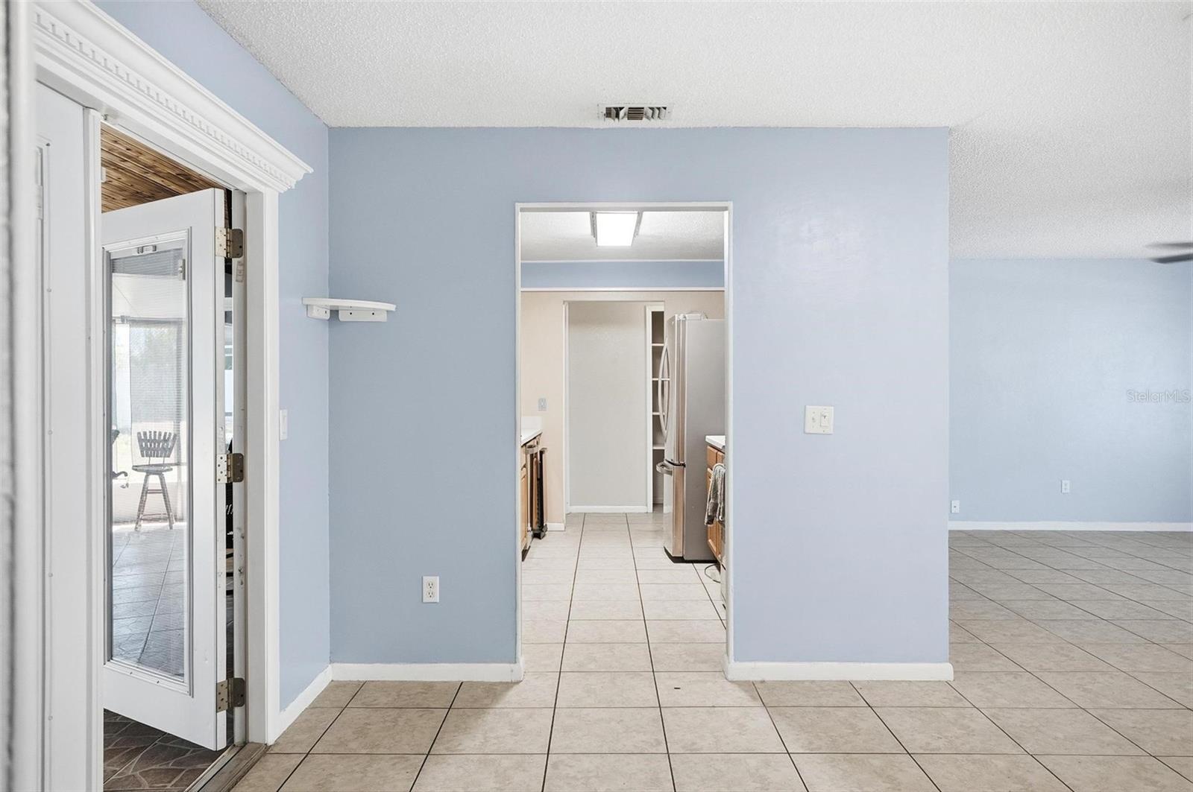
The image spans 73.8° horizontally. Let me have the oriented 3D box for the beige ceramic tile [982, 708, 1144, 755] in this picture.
[{"bbox_3d":[1.729,1.254,2.968,0.415,0.010,0.406,0,0,0],"label":"beige ceramic tile"}]

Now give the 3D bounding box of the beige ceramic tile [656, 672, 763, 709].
[{"bbox_3d":[0.467,1.252,3.376,0.413,0.010,0.400,0,1,1],"label":"beige ceramic tile"}]

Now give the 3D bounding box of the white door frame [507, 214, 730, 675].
[{"bbox_3d":[0.124,0.204,3.531,0.949,2.087,0.120,0,0,0],"label":"white door frame"}]

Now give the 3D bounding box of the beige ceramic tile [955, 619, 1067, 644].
[{"bbox_3d":[2.154,1.239,4.162,0.413,0.010,0.400,0,1,1],"label":"beige ceramic tile"}]

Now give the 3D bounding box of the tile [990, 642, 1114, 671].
[{"bbox_3d":[2.164,1.248,3.782,0.425,0.010,0.402,0,0,0],"label":"tile"}]

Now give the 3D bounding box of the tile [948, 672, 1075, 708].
[{"bbox_3d":[1.727,1.249,3.365,0.413,0.010,0.400,0,1,1],"label":"tile"}]

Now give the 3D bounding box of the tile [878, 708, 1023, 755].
[{"bbox_3d":[1.299,1.245,2.952,0.414,0.010,0.402,0,0,1],"label":"tile"}]

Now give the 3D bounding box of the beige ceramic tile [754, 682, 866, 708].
[{"bbox_3d":[0.890,1.253,3.329,0.418,0.010,0.295,0,0,0],"label":"beige ceramic tile"}]

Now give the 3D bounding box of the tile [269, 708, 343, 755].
[{"bbox_3d":[-1.082,1.257,2.985,0.155,0.010,0.405,0,0,0],"label":"tile"}]

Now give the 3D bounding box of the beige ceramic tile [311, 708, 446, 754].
[{"bbox_3d":[-0.797,1.259,2.987,0.413,0.010,0.400,0,1,1],"label":"beige ceramic tile"}]

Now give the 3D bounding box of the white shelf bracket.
[{"bbox_3d":[-1.024,-0.358,3.321,0.294,0.067,0.299,0,0,1],"label":"white shelf bracket"}]

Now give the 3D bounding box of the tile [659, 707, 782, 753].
[{"bbox_3d":[0.461,1.246,2.962,0.414,0.010,0.402,0,0,1],"label":"tile"}]

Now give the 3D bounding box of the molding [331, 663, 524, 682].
[{"bbox_3d":[-0.742,1.209,3.484,0.847,0.079,0.015,0,1,1],"label":"molding"}]

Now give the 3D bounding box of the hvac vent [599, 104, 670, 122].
[{"bbox_3d":[0.161,-1.174,3.282,0.296,0.020,0.215,0,0,1],"label":"hvac vent"}]

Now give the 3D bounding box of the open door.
[{"bbox_3d":[-1.702,0.259,3.047,0.850,1.987,0.045,0,0,31],"label":"open door"}]

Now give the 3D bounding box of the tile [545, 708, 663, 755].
[{"bbox_3d":[0.042,1.247,2.967,0.414,0.010,0.402,0,0,1],"label":"tile"}]

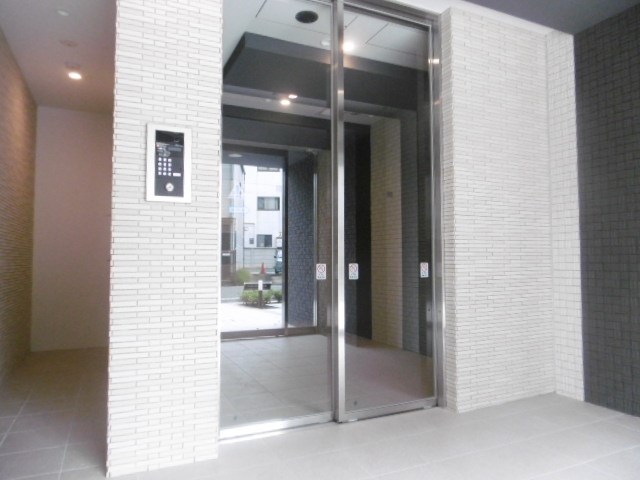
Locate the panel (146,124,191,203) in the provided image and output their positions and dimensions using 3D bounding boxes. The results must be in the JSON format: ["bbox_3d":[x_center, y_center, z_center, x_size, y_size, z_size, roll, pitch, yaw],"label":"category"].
[{"bbox_3d":[-0.682,-0.343,2.016,0.191,0.346,0.030,1,-3,-23],"label":"panel"}]

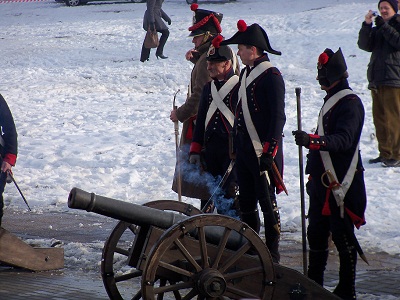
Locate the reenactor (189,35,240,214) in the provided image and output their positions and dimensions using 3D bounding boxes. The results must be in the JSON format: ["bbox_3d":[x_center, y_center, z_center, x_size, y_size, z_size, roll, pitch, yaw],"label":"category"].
[{"bbox_3d":[0.175,-0.060,19.250,0.560,1.740,0.420,3,6,28],"label":"reenactor"}]

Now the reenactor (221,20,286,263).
[{"bbox_3d":[0.445,-0.075,18.600,0.480,1.880,0.560,-3,6,-32],"label":"reenactor"}]

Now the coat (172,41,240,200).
[{"bbox_3d":[0.059,-0.248,20.100,0.540,1.340,0.560,-1,5,-9],"label":"coat"}]

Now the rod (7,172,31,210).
[{"bbox_3d":[-1.400,0.317,18.500,0.025,0.400,0.025,-30,0,0],"label":"rod"}]

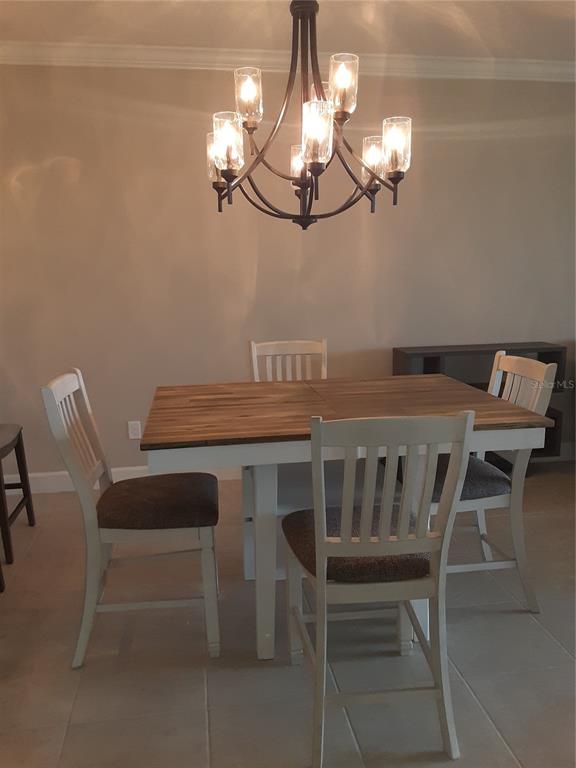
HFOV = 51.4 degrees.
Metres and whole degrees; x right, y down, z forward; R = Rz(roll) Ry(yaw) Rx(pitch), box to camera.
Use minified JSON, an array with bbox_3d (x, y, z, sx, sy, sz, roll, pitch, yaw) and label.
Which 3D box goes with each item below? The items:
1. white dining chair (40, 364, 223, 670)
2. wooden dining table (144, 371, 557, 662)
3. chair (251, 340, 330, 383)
[{"bbox_3d":[-0.565,0.485,2.357,0.575,1.065,0.475,-2,11,-7],"label":"white dining chair"},{"bbox_3d":[0.167,0.518,2.518,1.400,0.914,0.935,-3,11,-9],"label":"wooden dining table"},{"bbox_3d":[0.059,0.328,3.102,0.475,1.065,0.575,-3,11,-9],"label":"chair"}]

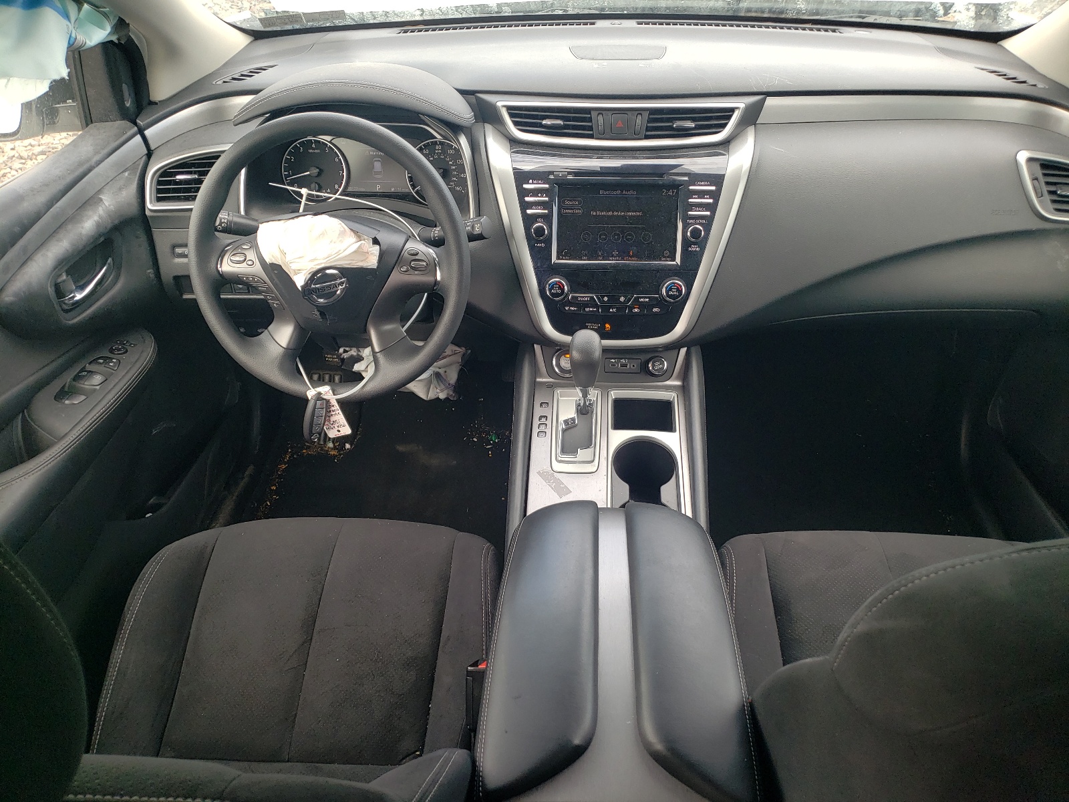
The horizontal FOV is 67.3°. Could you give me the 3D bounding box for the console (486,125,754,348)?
[{"bbox_3d":[0.123,-0.239,1.188,0.378,0.318,0.091,2,11,3],"label":"console"}]

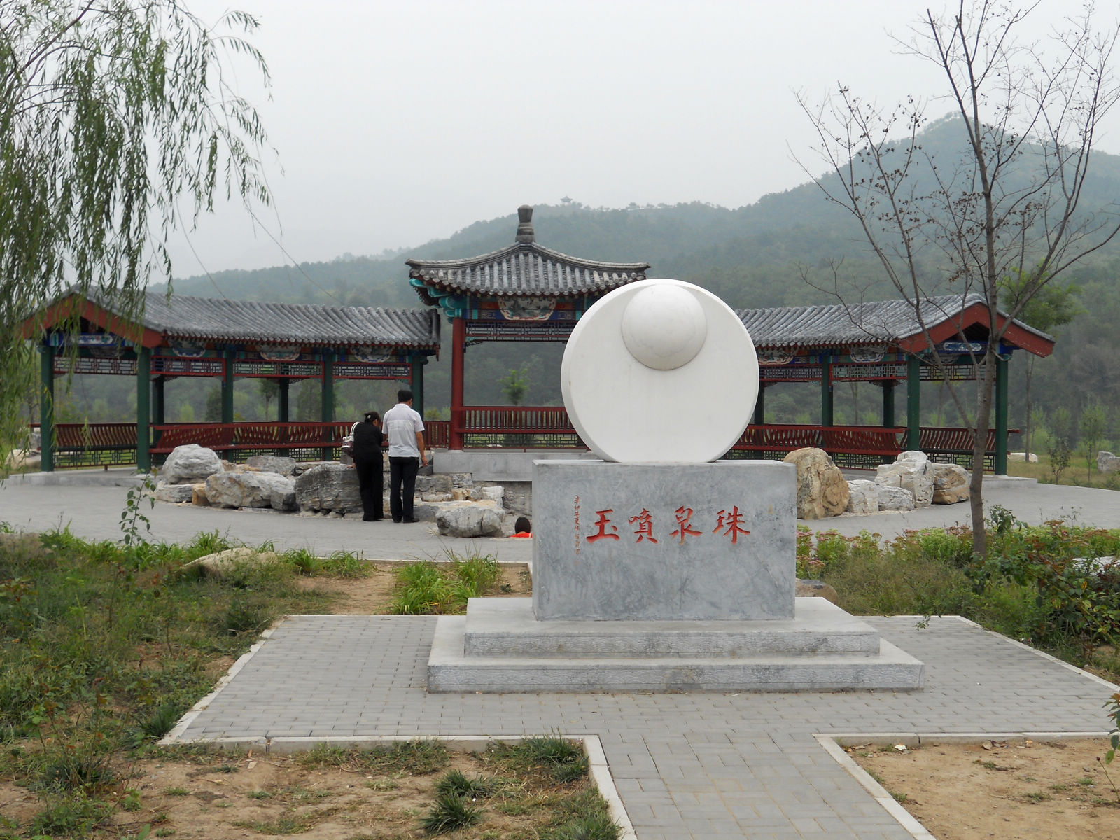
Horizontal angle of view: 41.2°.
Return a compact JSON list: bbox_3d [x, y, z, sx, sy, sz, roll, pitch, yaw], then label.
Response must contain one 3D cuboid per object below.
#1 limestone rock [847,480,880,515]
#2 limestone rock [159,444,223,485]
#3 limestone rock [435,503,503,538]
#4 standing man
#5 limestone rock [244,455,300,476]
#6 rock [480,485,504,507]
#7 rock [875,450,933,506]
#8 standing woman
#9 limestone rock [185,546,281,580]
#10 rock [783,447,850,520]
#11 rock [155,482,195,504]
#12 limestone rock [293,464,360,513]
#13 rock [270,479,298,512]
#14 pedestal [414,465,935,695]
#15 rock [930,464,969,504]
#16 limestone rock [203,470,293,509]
[{"bbox_3d":[4.338,1.085,21.409,0.510,0.510,0.480,0,1,-15],"label":"limestone rock"},{"bbox_3d":[-5.855,0.728,23.600,0.920,0.660,0.720,0,1,-3],"label":"limestone rock"},{"bbox_3d":[-1.047,1.135,17.200,0.800,0.380,0.550,0,1,-3],"label":"limestone rock"},{"bbox_3d":[-1.951,0.448,18.750,0.530,1.700,0.350,1,1,9],"label":"standing man"},{"bbox_3d":[-4.874,0.865,25.200,0.900,0.460,0.600,0,1,-3],"label":"limestone rock"},{"bbox_3d":[-0.884,0.993,19.400,0.320,0.270,0.280,0,1,-3],"label":"rock"},{"bbox_3d":[5.270,0.892,22.750,0.850,0.820,0.700,0,1,-3],"label":"rock"},{"bbox_3d":[-2.475,0.586,19.050,0.440,1.410,0.440,1,1,20],"label":"standing woman"},{"bbox_3d":[-2.936,1.261,13.335,0.860,0.310,0.520,0,1,0],"label":"limestone rock"},{"bbox_3d":[3.456,0.846,20.200,0.920,0.950,0.720,0,1,-3],"label":"rock"},{"bbox_3d":[-5.845,1.096,22.573,0.600,0.330,0.480,1,1,20],"label":"rock"},{"bbox_3d":[-3.215,0.948,20.846,1.000,0.700,0.720,1,1,15],"label":"limestone rock"},{"bbox_3d":[-3.891,1.062,21.018,0.400,0.460,0.450,1,1,15],"label":"rock"},{"bbox_3d":[0.595,0.860,8.920,2.684,1.199,1.830,0,1,-3],"label":"pedestal"},{"bbox_3d":[6.221,0.995,23.739,0.620,0.660,0.600,0,1,-15],"label":"rock"},{"bbox_3d":[-4.576,1.007,21.902,1.220,0.540,0.680,1,1,15],"label":"limestone rock"}]

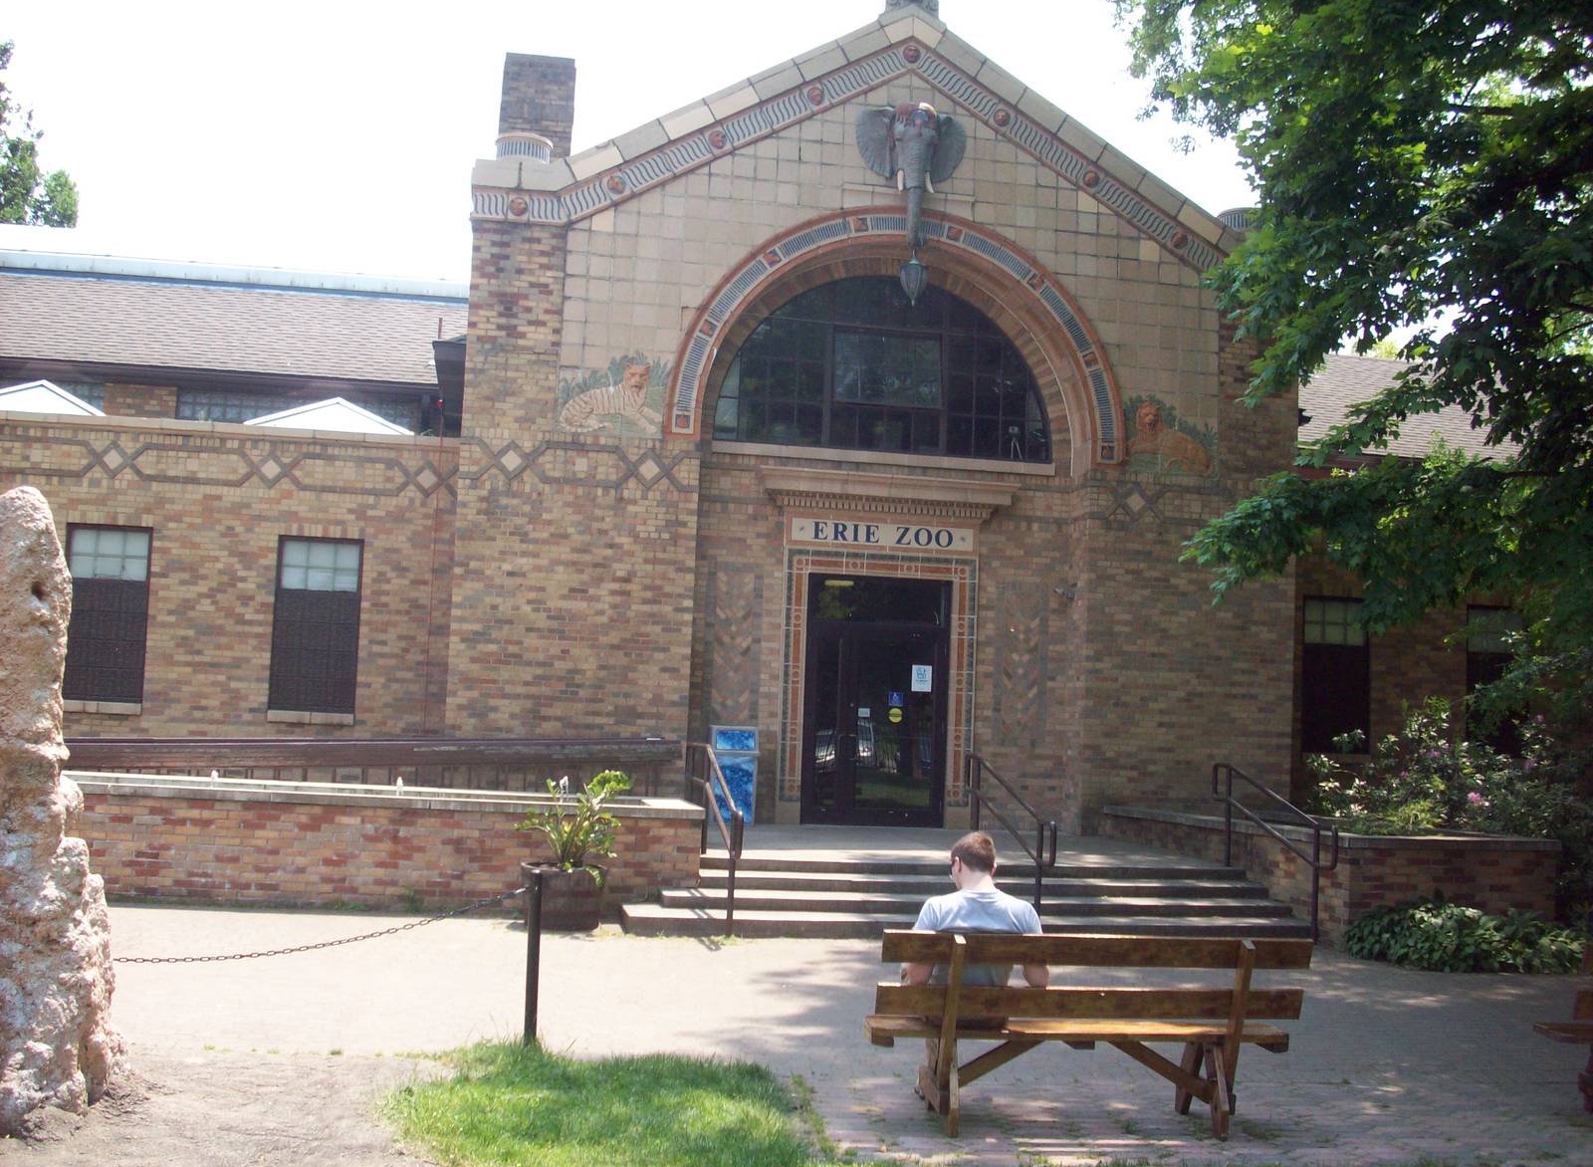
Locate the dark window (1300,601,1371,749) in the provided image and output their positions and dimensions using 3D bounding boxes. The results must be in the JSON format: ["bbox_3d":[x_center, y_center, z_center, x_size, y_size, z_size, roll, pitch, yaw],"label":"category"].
[{"bbox_3d":[6.795,1.181,21.508,0.905,1.950,0.140,3,-5,-10],"label":"dark window"}]

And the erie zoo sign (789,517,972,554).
[{"bbox_3d":[0.938,-0.512,18.406,2.003,0.251,0.080,3,-5,-10],"label":"erie zoo sign"}]

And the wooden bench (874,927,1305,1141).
[{"bbox_3d":[1.189,1.856,7.156,1.818,0.810,0.596,3,-5,-7],"label":"wooden bench"}]

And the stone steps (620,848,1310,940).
[{"bbox_3d":[1.327,2.489,13.424,5.300,0.480,1.320,3,-5,-10],"label":"stone steps"}]

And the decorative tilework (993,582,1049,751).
[{"bbox_3d":[2.447,0.899,18.587,0.638,1.828,0.070,3,-5,-10],"label":"decorative tilework"}]

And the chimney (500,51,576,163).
[{"bbox_3d":[-3.444,-6.056,22.600,0.930,1.600,0.850,3,-5,-10],"label":"chimney"}]

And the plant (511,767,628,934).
[{"bbox_3d":[-1.682,1.973,12.841,0.850,1.180,0.800,3,-5,-10],"label":"plant"}]

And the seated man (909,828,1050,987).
[{"bbox_3d":[0.734,1.660,7.363,0.585,1.210,0.857,3,-5,-7],"label":"seated man"}]

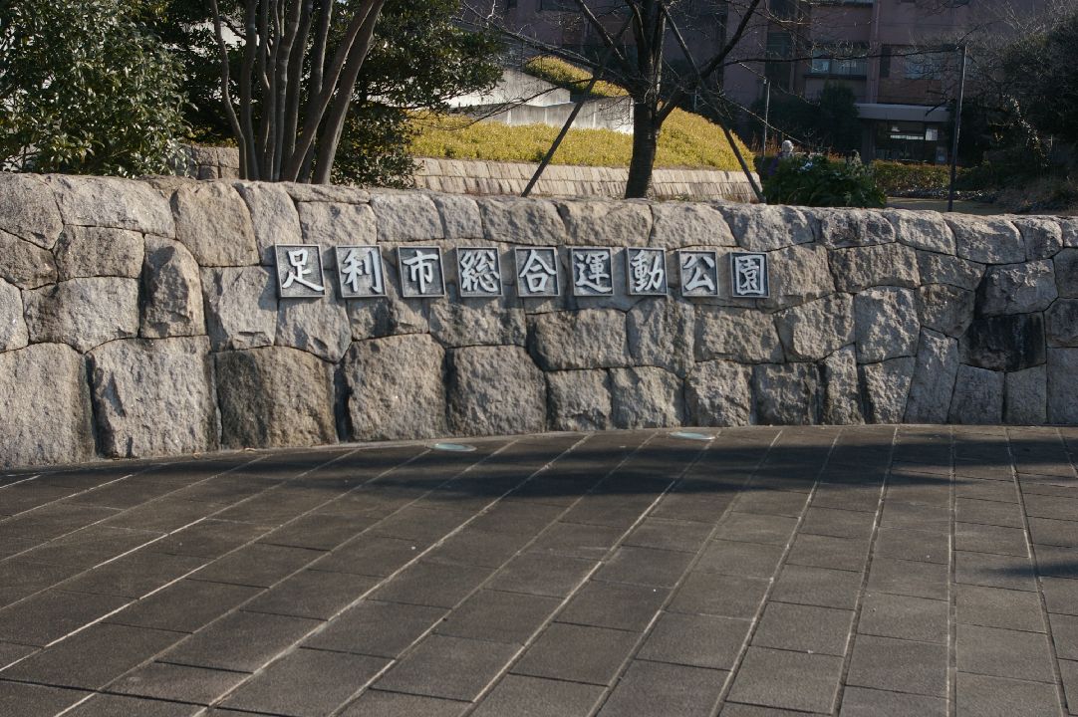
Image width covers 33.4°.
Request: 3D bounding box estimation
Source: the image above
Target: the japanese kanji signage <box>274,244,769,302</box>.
[{"bbox_3d":[0.002,-0.465,9.790,3.257,0.304,0.146,-1,-6,-35],"label":"japanese kanji signage"}]

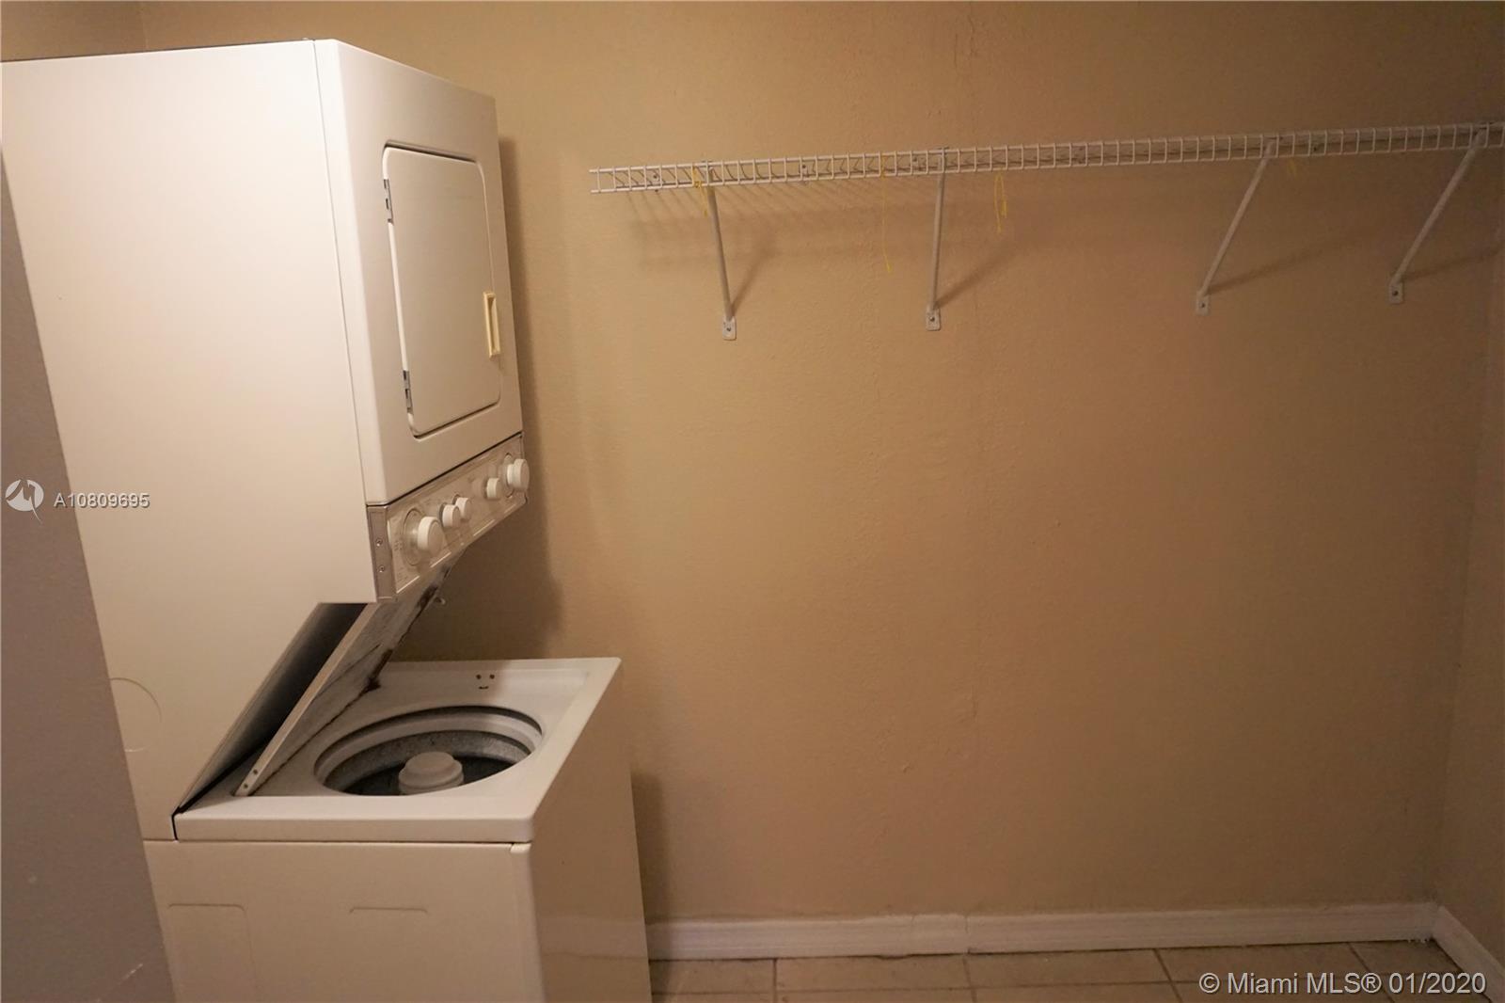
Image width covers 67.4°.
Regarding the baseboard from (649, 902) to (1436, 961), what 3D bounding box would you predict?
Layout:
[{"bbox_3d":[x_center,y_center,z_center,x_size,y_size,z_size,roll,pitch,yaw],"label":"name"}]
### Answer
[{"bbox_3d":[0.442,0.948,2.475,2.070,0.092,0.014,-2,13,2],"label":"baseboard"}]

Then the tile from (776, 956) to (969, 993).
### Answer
[{"bbox_3d":[0.256,1.020,2.433,0.409,0.010,0.113,-2,13,2],"label":"tile"}]

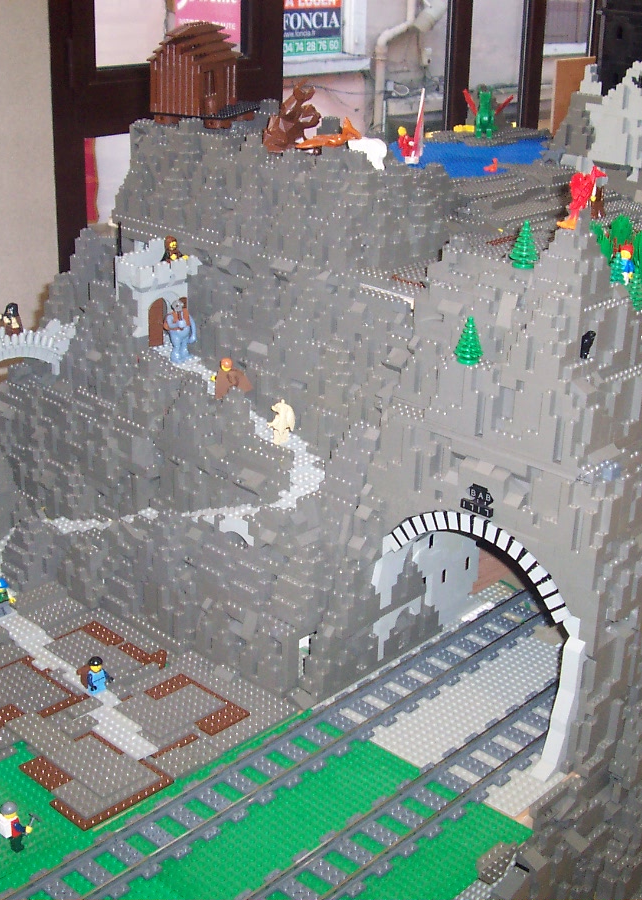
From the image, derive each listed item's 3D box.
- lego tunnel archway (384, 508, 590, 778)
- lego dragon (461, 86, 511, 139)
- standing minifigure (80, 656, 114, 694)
[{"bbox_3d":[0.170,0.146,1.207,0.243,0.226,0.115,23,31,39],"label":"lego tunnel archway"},{"bbox_3d":[0.241,-0.494,1.872,0.075,0.073,0.075,7,23,14],"label":"lego dragon"},{"bbox_3d":[-0.211,0.210,1.201,0.020,0.039,0.025,21,30,39],"label":"standing minifigure"}]

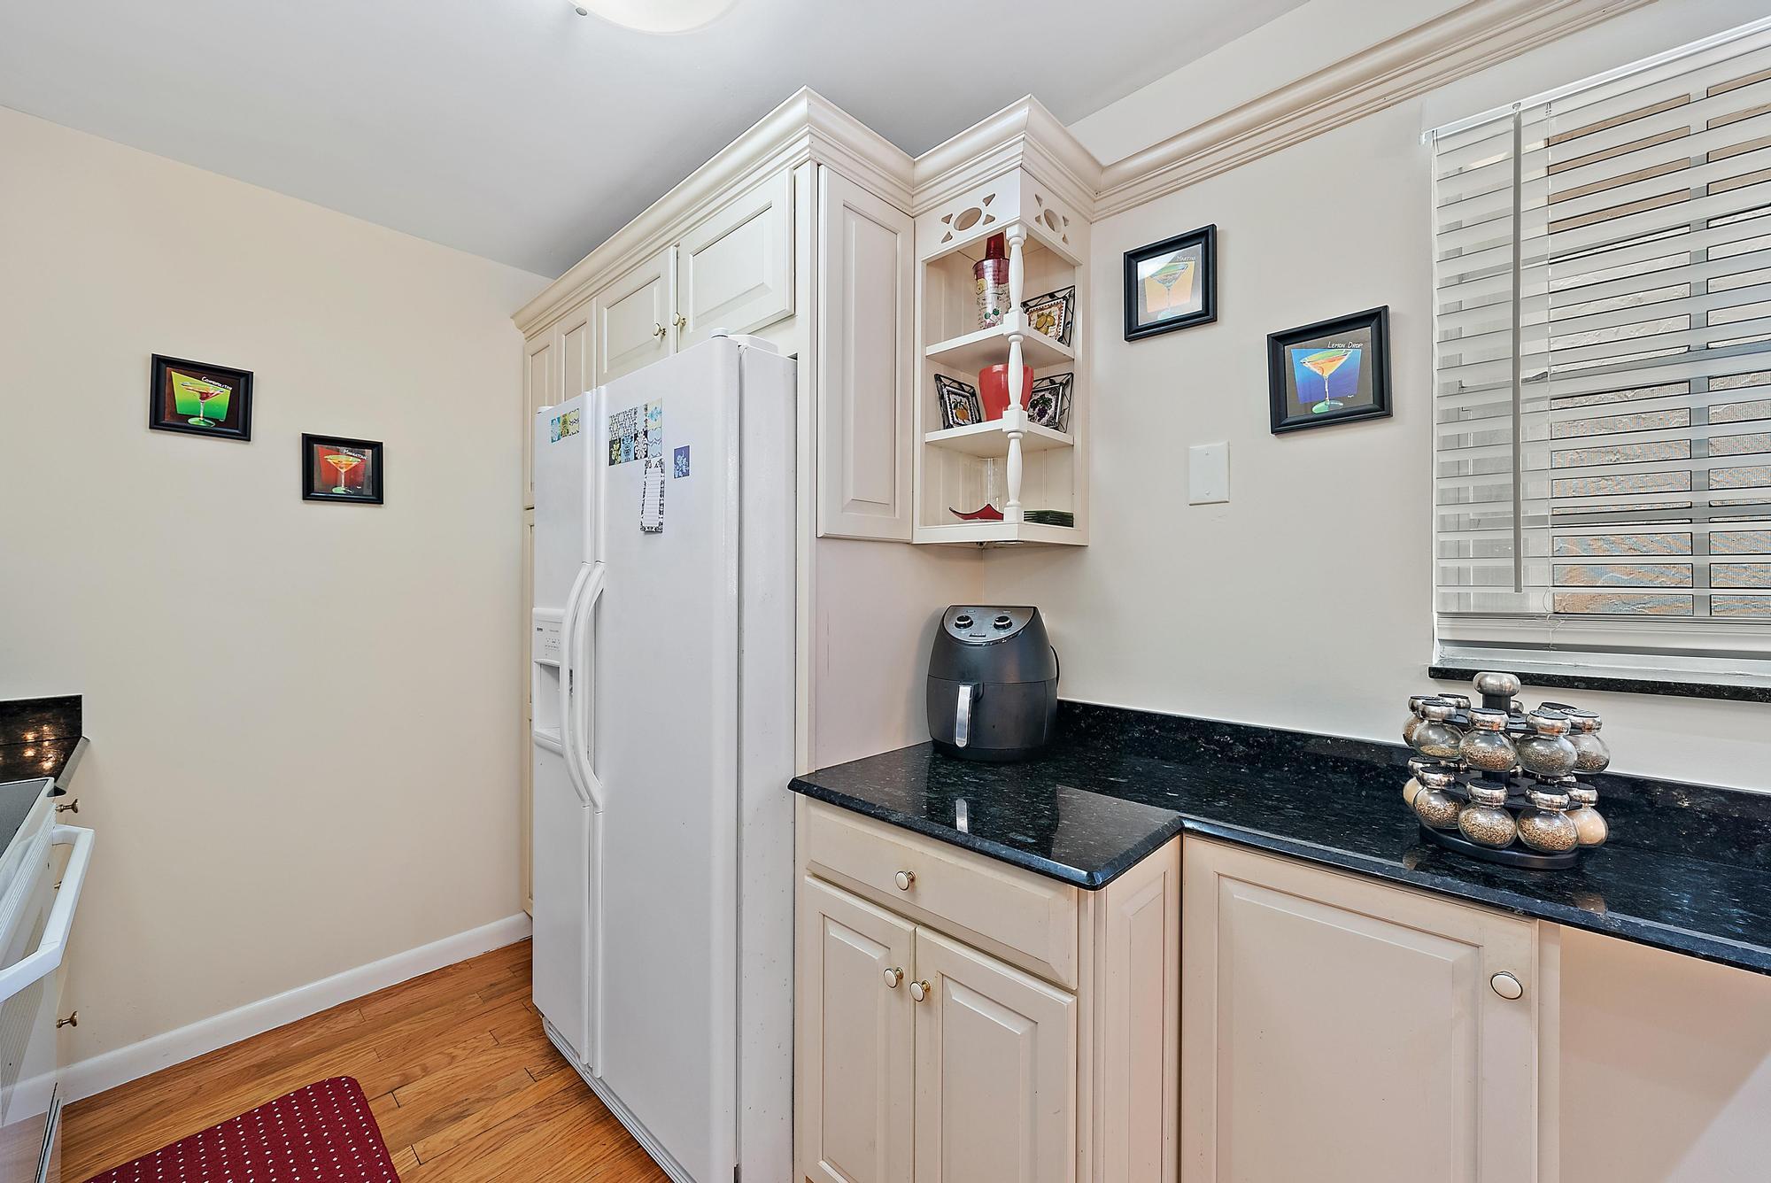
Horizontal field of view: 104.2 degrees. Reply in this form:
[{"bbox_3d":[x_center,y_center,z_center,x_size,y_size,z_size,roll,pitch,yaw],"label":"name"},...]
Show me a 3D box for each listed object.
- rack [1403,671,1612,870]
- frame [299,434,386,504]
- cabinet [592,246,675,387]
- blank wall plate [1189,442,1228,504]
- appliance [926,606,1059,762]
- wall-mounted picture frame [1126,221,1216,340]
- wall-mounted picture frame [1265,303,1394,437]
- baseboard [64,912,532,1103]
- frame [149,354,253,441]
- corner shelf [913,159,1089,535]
[{"bbox_3d":[0.886,0.244,0.998,0.220,0.248,0.220,1,1,43],"label":"rack"},{"bbox_3d":[-1.657,-0.370,2.110,0.022,0.196,0.197,1,1,43],"label":"frame"},{"bbox_3d":[-0.557,-0.718,2.032,0.468,0.295,0.400,1,1,43],"label":"cabinet"},{"bbox_3d":[0.667,-0.241,1.421,0.078,0.120,0.007,1,1,43],"label":"blank wall plate"},{"bbox_3d":[0.235,0.202,1.566,0.285,0.320,0.335,0,1,26],"label":"appliance"},{"bbox_3d":[0.607,-0.648,1.465,0.192,0.196,0.022,1,1,43],"label":"wall-mounted picture frame"},{"bbox_3d":[0.815,-0.400,1.270,0.190,0.194,0.022,1,1,43],"label":"wall-mounted picture frame"},{"bbox_3d":[-1.680,1.226,2.107,0.014,0.088,1.120,1,1,43],"label":"baseboard"},{"bbox_3d":[-1.867,-0.522,1.887,0.022,0.197,0.196,1,1,43],"label":"frame"},{"bbox_3d":[0.270,-0.480,1.596,0.287,0.746,0.294,1,1,43],"label":"corner shelf"}]

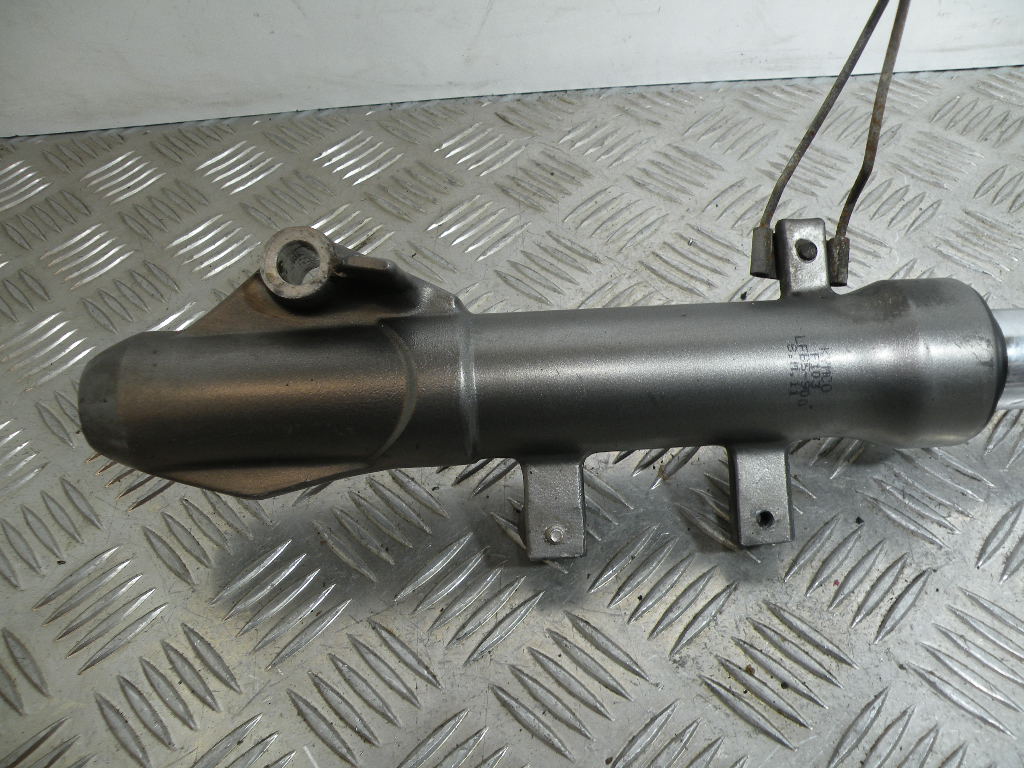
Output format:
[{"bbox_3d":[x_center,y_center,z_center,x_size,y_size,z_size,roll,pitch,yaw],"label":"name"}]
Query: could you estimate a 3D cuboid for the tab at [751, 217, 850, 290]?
[{"bbox_3d":[0.102,-0.046,0.284,0.032,0.012,0.029,-3,71,2],"label":"tab"}]

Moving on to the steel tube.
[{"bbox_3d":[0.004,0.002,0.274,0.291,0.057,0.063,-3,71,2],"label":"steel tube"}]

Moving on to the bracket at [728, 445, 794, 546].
[{"bbox_3d":[0.081,0.037,0.257,0.021,0.011,0.031,-3,71,2],"label":"bracket"}]

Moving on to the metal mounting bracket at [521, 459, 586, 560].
[{"bbox_3d":[0.014,0.041,0.260,0.021,0.011,0.031,-3,71,2],"label":"metal mounting bracket"}]

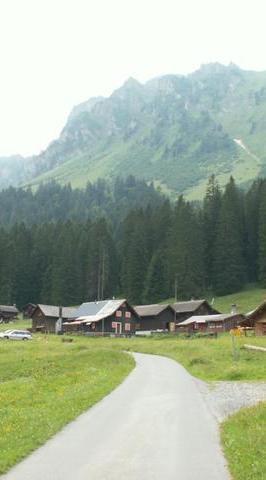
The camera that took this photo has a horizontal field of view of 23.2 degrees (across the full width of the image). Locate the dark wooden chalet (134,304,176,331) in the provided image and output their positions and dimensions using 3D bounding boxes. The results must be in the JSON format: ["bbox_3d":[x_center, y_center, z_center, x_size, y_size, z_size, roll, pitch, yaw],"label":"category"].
[{"bbox_3d":[3.343,14.450,118.881,5.200,4.900,9.600,9,-13,-40],"label":"dark wooden chalet"}]

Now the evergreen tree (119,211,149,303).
[{"bbox_3d":[0.420,4.620,181.270,8.340,26.230,8.340,0,-8,0],"label":"evergreen tree"}]

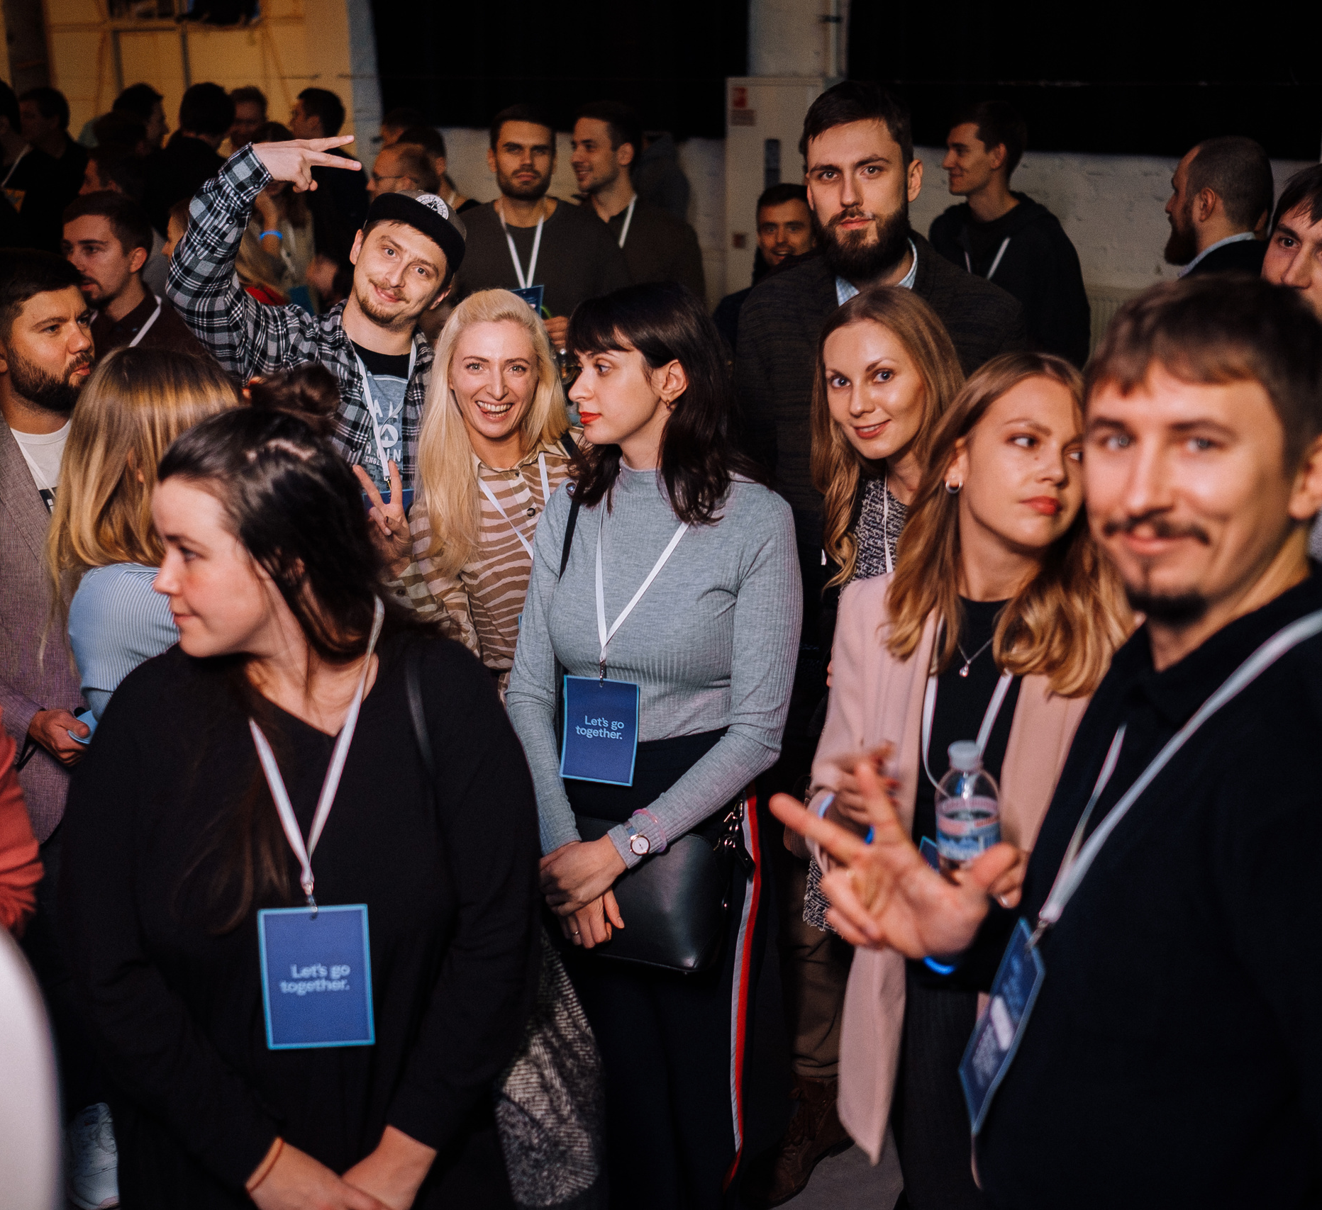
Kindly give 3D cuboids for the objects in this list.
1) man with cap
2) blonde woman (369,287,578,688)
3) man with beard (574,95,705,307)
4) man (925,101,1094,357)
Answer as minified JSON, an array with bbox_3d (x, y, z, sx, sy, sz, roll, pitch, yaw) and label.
[{"bbox_3d":[-0.555,0.070,3.185,0.530,1.770,0.400,-3,17,-8],"label":"man with cap"},{"bbox_3d":[-0.249,0.272,2.839,0.440,1.580,0.360,-1,17,-3],"label":"blonde woman"},{"bbox_3d":[-0.102,-0.441,4.818,0.500,1.800,0.320,10,20,30],"label":"man with beard"},{"bbox_3d":[0.898,-0.436,4.800,0.320,1.790,0.500,-15,22,-40],"label":"man"}]

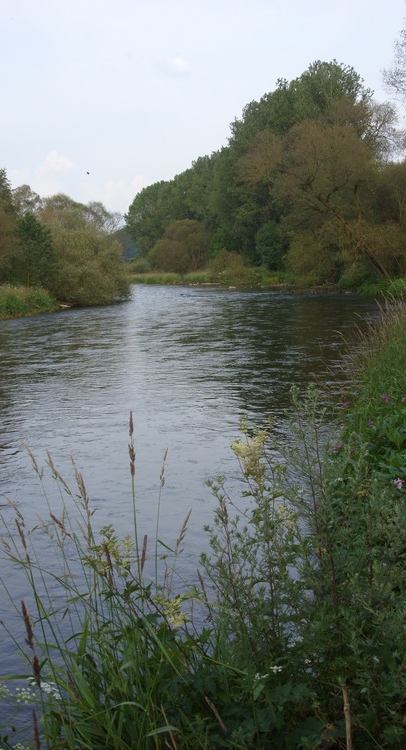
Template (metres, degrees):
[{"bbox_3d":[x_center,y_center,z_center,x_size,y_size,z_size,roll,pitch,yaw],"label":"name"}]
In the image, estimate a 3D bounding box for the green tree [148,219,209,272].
[{"bbox_3d":[-2.525,-13.295,125.000,6.200,5.700,5.800,0,6,0],"label":"green tree"}]

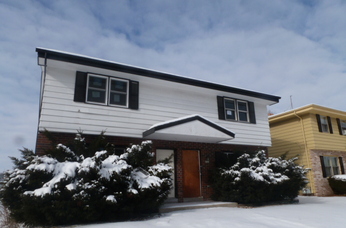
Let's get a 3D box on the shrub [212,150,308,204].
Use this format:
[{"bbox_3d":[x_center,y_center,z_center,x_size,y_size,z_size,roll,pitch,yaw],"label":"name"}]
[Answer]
[{"bbox_3d":[4.101,2.882,11.068,4.400,2.200,2.500,7,-15,-28],"label":"shrub"}]

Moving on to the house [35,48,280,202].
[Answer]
[{"bbox_3d":[-1.253,1.601,13.527,11.700,5.900,8.600,7,-15,-28],"label":"house"}]

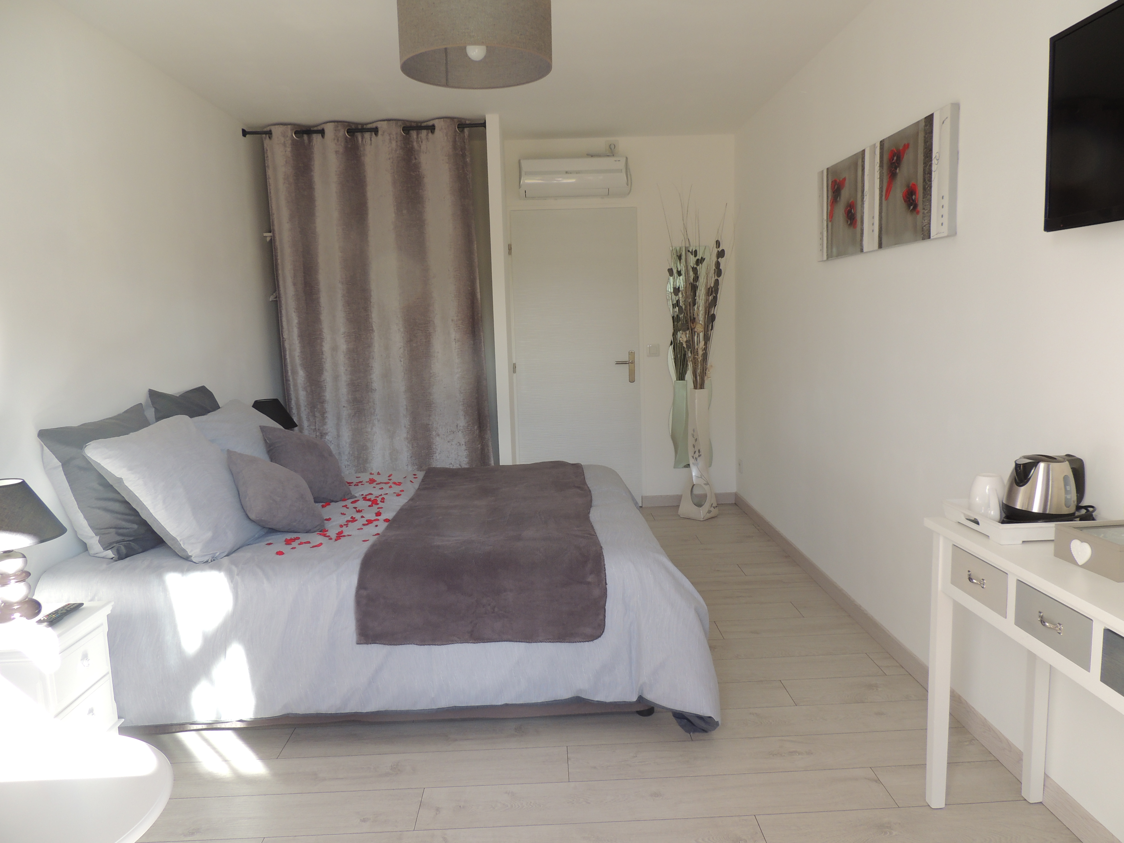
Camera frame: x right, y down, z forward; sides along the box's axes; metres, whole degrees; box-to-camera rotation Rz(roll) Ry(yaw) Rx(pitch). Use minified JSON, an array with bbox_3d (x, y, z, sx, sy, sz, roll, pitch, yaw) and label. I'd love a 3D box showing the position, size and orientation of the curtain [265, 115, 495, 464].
[{"bbox_3d":[-1.041,-0.472,4.545,1.210,2.450,0.140,-2,8,-1],"label":"curtain"}]

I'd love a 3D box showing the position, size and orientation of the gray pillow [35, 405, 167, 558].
[{"bbox_3d":[-1.546,0.209,2.818,0.180,0.520,0.640,-19,8,1],"label":"gray pillow"}]

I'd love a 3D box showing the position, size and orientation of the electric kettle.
[{"bbox_3d":[1.163,0.169,1.873,0.195,0.176,0.152,-4,8,-15],"label":"electric kettle"}]

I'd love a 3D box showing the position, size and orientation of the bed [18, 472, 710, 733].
[{"bbox_3d":[-0.613,0.626,3.248,2.140,0.610,1.730,-2,8,-1],"label":"bed"}]

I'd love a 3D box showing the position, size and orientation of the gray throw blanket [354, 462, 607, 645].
[{"bbox_3d":[-0.274,0.444,3.216,0.820,0.280,1.670,-2,8,-1],"label":"gray throw blanket"}]

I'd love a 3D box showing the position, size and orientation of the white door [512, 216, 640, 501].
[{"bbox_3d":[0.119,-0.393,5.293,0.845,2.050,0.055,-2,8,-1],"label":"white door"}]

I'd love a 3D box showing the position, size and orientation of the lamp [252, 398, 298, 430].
[{"bbox_3d":[-1.571,0.075,4.202,0.285,0.385,0.285,-2,8,-1],"label":"lamp"}]

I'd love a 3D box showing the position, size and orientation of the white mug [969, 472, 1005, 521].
[{"bbox_3d":[1.062,0.193,1.942,0.083,0.113,0.112,-2,8,-1],"label":"white mug"}]

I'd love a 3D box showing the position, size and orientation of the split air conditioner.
[{"bbox_3d":[0.083,-1.571,5.040,0.715,0.265,0.200,-2,8,-1],"label":"split air conditioner"}]

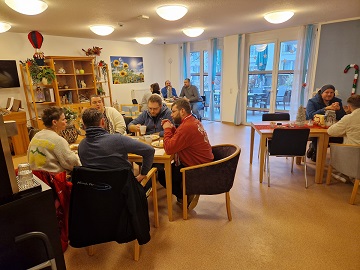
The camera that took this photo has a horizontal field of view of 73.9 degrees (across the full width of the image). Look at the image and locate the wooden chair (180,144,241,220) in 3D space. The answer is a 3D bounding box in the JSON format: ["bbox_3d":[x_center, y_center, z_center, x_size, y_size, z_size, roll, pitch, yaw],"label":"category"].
[{"bbox_3d":[0.349,0.499,2.775,0.670,0.750,0.600,0,15,7],"label":"wooden chair"}]

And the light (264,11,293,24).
[{"bbox_3d":[1.722,-2.021,4.169,0.470,0.145,0.470,12,20,41],"label":"light"}]

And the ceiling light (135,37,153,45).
[{"bbox_3d":[-0.998,-2.640,6.769,0.470,0.145,0.470,-2,15,0],"label":"ceiling light"}]

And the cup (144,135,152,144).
[{"bbox_3d":[-0.374,0.055,2.871,0.078,0.093,0.078,-2,15,0],"label":"cup"}]

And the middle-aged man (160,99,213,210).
[{"bbox_3d":[0.092,0.226,2.772,0.700,1.290,0.560,2,15,13],"label":"middle-aged man"}]

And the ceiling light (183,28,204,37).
[{"bbox_3d":[0.309,-2.269,5.324,0.480,0.160,0.480,-2,14,0],"label":"ceiling light"}]

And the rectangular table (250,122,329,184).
[{"bbox_3d":[1.585,0.237,3.672,0.840,0.745,0.760,0,15,5],"label":"rectangular table"}]

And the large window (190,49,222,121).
[{"bbox_3d":[0.827,-1.603,7.854,1.300,2.270,0.120,11,19,39],"label":"large window"}]

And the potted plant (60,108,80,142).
[{"bbox_3d":[-1.359,-0.116,2.976,0.240,0.440,0.240,-2,14,0],"label":"potted plant"}]

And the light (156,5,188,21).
[{"bbox_3d":[-0.113,-1.831,3.659,0.470,0.145,0.470,-2,15,0],"label":"light"}]

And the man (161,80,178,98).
[{"bbox_3d":[-0.359,-1.072,7.724,0.560,1.340,0.780,-2,14,-3],"label":"man"}]

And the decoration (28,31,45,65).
[{"bbox_3d":[-3.172,-1.864,5.281,0.300,0.720,0.300,-15,20,-42],"label":"decoration"}]

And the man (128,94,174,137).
[{"bbox_3d":[-0.403,0.058,3.493,0.650,1.270,0.750,0,15,6],"label":"man"}]

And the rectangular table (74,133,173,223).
[{"bbox_3d":[-0.784,0.469,3.023,1.580,0.745,0.830,1,15,10],"label":"rectangular table"}]

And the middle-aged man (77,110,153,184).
[{"bbox_3d":[-0.563,0.367,2.334,0.630,1.280,0.720,0,15,8],"label":"middle-aged man"}]

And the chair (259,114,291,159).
[{"bbox_3d":[1.682,0.068,4.129,0.520,0.850,0.560,0,15,5],"label":"chair"}]

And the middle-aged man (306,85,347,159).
[{"bbox_3d":[2.456,-0.188,4.120,0.600,1.300,0.760,2,15,14],"label":"middle-aged man"}]

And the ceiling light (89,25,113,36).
[{"bbox_3d":[-1.577,-2.106,4.889,0.480,0.160,0.480,-2,14,0],"label":"ceiling light"}]

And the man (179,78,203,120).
[{"bbox_3d":[0.333,-1.014,7.383,0.820,1.380,0.580,-12,18,-36],"label":"man"}]

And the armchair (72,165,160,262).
[{"bbox_3d":[-0.541,0.634,2.224,0.610,0.820,0.580,1,15,10],"label":"armchair"}]

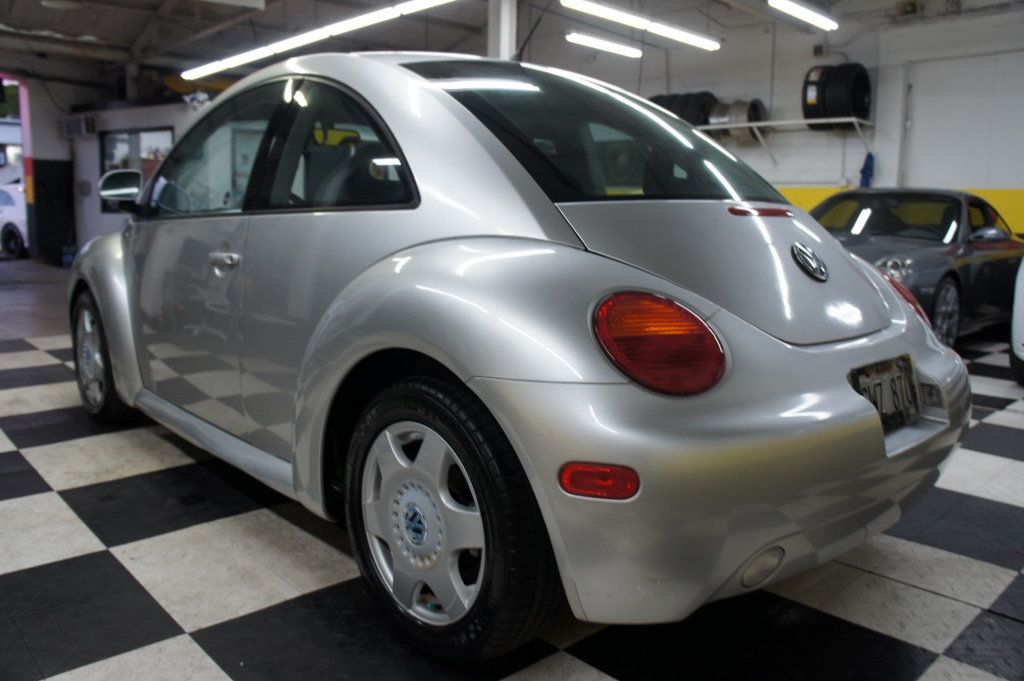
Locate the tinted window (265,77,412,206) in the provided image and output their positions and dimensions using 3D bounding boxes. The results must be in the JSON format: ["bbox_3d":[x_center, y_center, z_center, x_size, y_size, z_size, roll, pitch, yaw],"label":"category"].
[{"bbox_3d":[-0.455,-0.557,2.110,0.720,0.410,0.060,9,-8,42],"label":"tinted window"}]

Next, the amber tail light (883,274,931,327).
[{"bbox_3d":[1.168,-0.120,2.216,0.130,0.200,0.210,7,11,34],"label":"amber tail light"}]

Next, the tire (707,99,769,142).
[{"bbox_3d":[2.932,-2.847,9.932,0.550,0.550,0.580,-8,13,-44],"label":"tire"}]

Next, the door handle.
[{"bbox_3d":[-0.910,-0.250,2.411,0.060,0.055,0.230,-8,13,-42],"label":"door handle"}]

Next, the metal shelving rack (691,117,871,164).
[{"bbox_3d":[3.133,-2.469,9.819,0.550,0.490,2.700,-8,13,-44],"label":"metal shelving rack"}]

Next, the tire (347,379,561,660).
[{"bbox_3d":[-0.138,0.377,1.699,0.210,0.625,0.625,-8,13,-42],"label":"tire"}]

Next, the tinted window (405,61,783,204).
[{"bbox_3d":[0.294,-0.623,2.191,1.060,0.150,0.887,-8,42,-42],"label":"tinted window"}]

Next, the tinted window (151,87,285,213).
[{"bbox_3d":[-1.099,-0.669,2.786,0.060,0.430,0.950,20,-5,-40],"label":"tinted window"}]

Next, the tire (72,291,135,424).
[{"bbox_3d":[-1.848,0.047,3.518,0.210,0.625,0.625,-8,13,-42],"label":"tire"}]

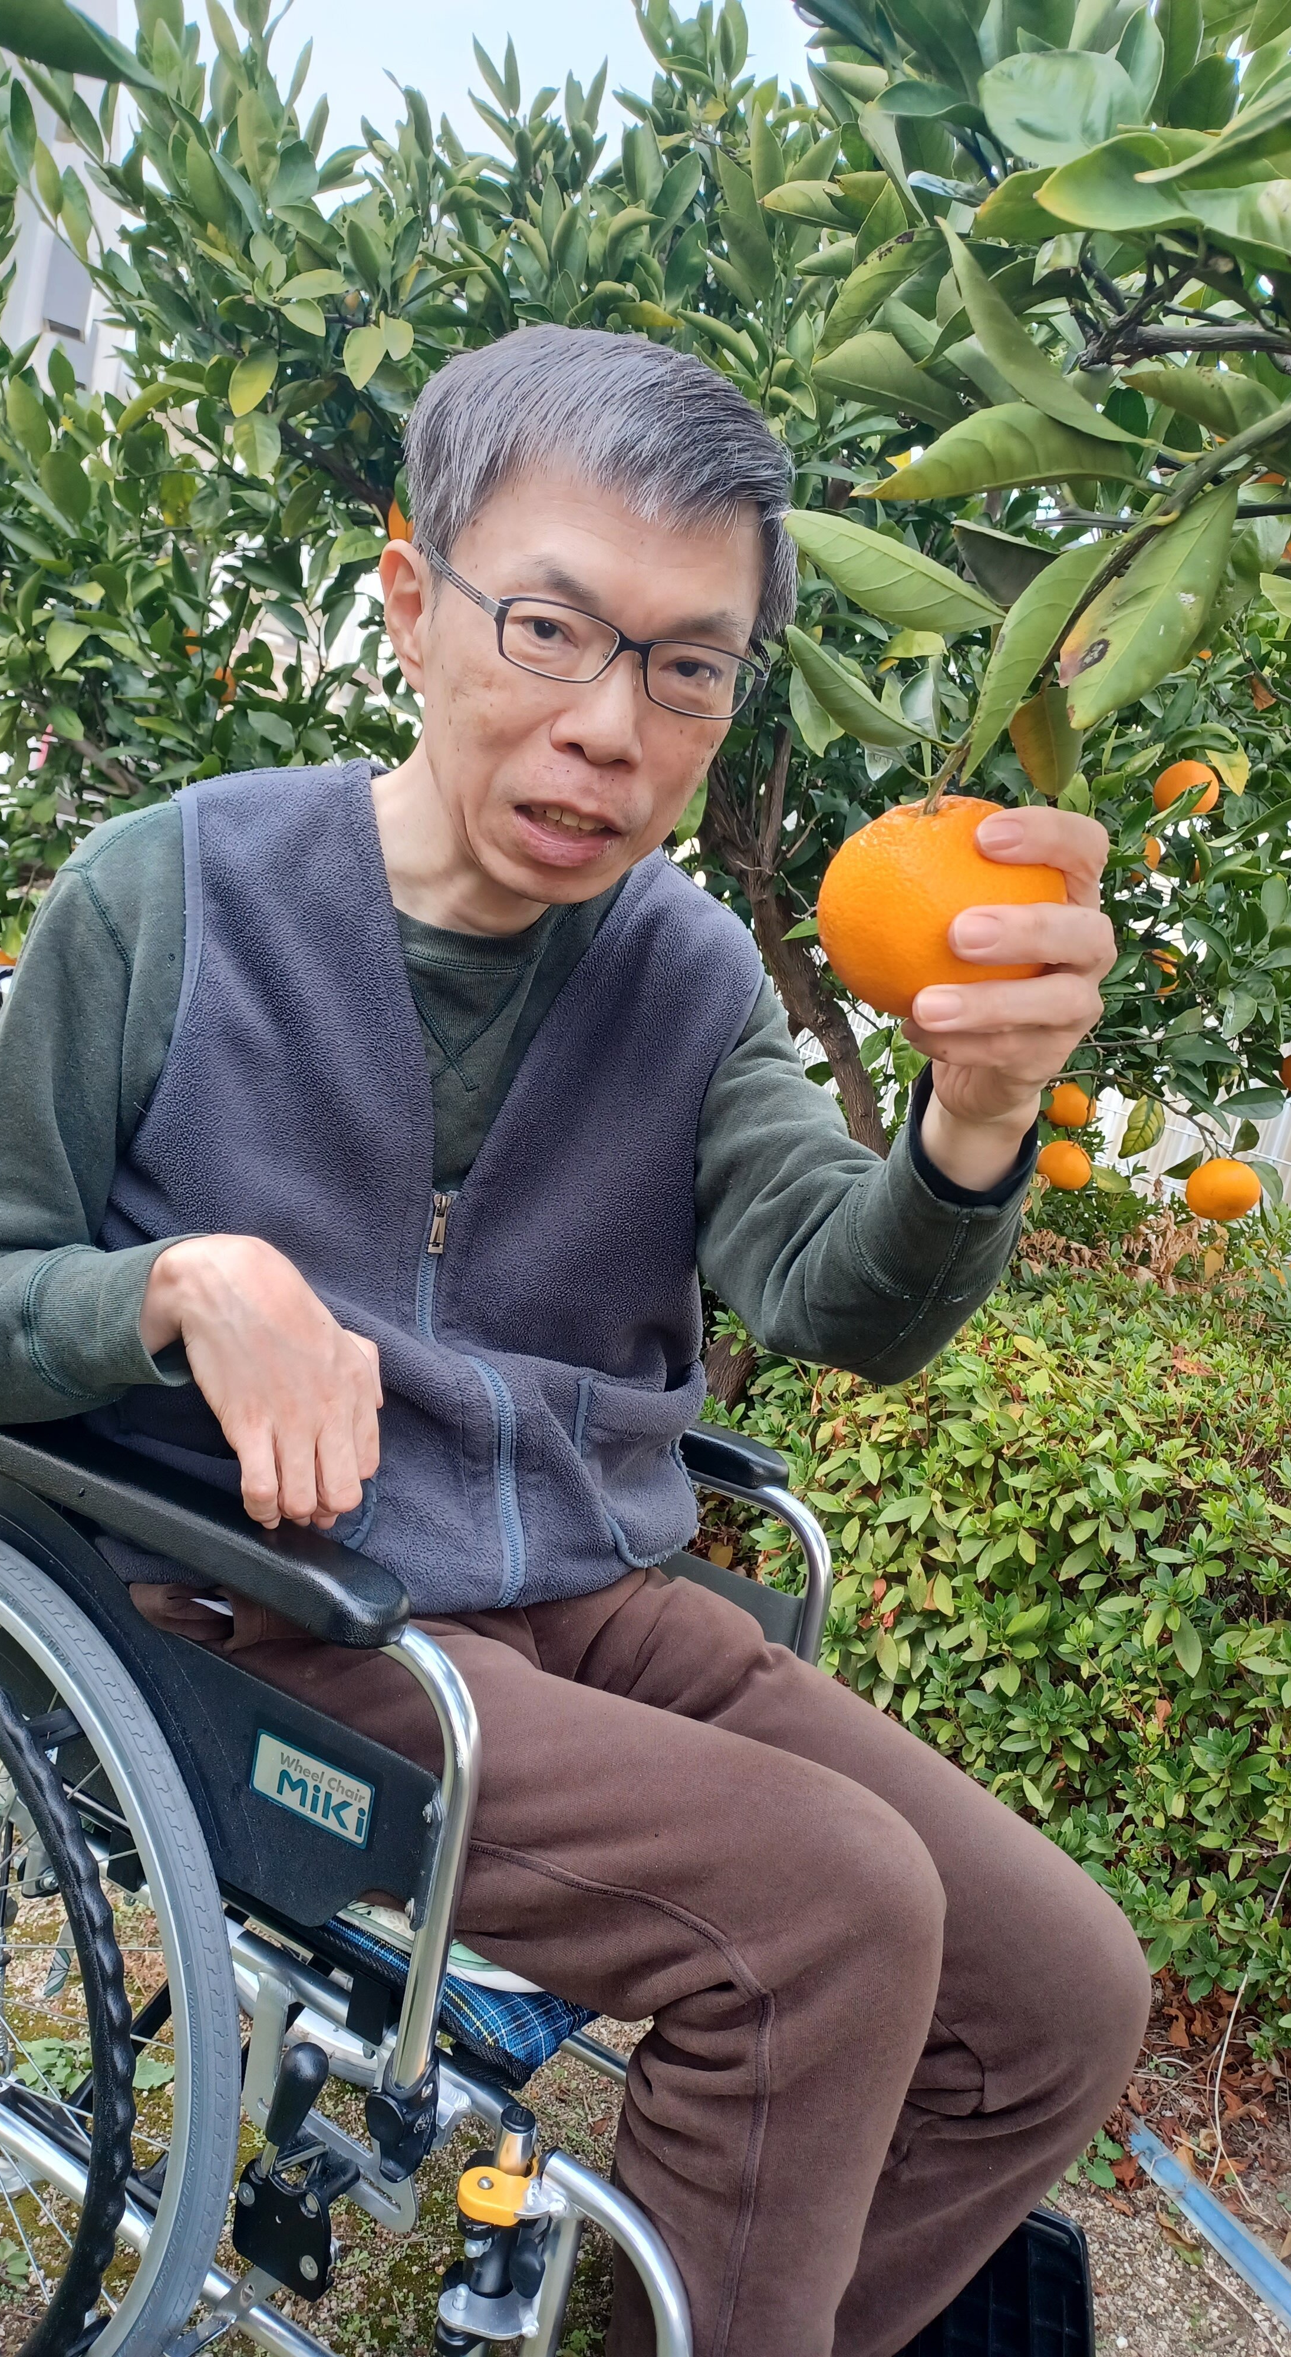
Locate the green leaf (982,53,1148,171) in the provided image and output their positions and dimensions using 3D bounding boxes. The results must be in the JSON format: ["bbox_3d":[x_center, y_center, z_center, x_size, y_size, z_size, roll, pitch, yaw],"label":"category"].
[{"bbox_3d":[0.140,-0.358,0.570,0.054,0.038,0.027,3,12,-1],"label":"green leaf"}]

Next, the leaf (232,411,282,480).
[{"bbox_3d":[-0.389,-0.731,1.700,0.046,0.066,0.026,13,11,0],"label":"leaf"}]

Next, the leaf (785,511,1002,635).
[{"bbox_3d":[0.073,-0.178,0.500,0.072,0.028,0.025,27,15,3],"label":"leaf"}]

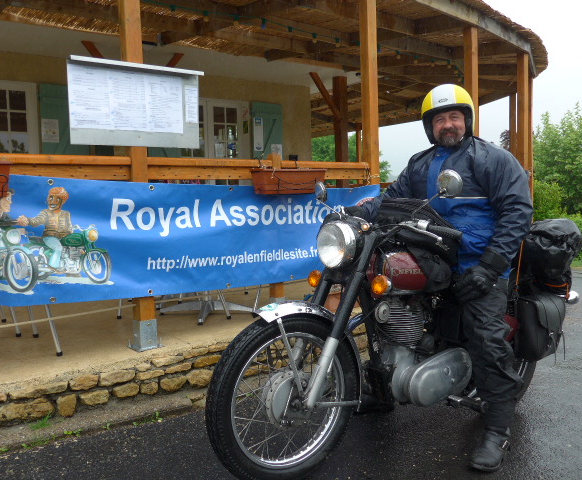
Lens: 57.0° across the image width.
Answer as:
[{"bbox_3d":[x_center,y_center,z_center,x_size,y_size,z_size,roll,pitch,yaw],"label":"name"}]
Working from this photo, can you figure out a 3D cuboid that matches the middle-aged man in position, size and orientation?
[{"bbox_3d":[0.730,0.060,2.530,0.760,1.620,0.700,2,6,42],"label":"middle-aged man"}]

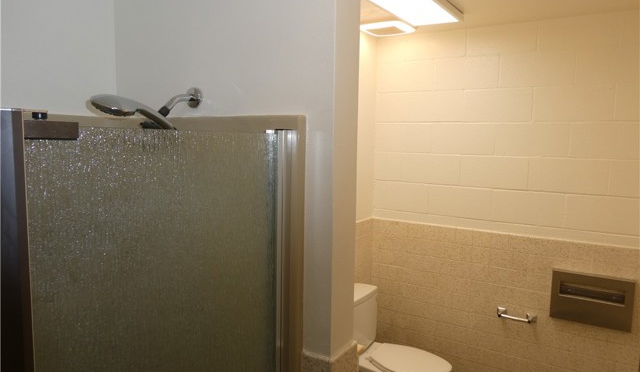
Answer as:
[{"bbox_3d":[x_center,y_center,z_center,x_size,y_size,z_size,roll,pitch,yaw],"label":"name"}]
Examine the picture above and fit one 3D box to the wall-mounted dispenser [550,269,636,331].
[{"bbox_3d":[1.530,0.638,2.506,0.402,0.283,0.055,5,7,33],"label":"wall-mounted dispenser"}]

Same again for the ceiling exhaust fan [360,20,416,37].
[{"bbox_3d":[0.418,-0.985,2.752,0.285,0.030,0.295,4,7,31],"label":"ceiling exhaust fan"}]

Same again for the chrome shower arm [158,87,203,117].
[{"bbox_3d":[-0.400,-0.232,1.230,0.062,0.097,0.135,4,7,31],"label":"chrome shower arm"}]

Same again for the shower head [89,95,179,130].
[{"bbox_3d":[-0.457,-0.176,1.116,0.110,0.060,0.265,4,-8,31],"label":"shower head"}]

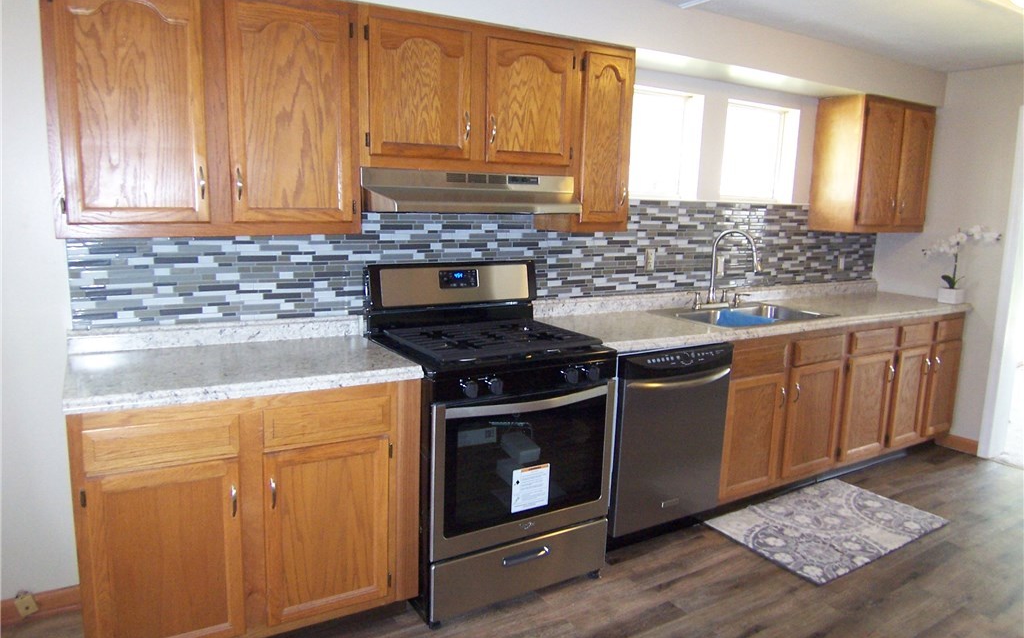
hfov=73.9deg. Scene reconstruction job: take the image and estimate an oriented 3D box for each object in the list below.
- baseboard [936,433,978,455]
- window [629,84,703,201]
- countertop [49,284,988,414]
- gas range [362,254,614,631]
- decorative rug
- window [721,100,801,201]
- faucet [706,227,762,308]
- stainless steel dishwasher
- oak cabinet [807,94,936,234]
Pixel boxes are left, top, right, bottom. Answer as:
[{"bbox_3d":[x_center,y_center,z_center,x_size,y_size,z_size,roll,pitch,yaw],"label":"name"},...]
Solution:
[{"bbox_3d":[2.741,0.771,4.191,0.015,0.096,0.250,-4,11,-30],"label":"baseboard"},{"bbox_3d":[0.713,-0.893,3.525,0.615,0.550,0.120,-4,11,-30],"label":"window"},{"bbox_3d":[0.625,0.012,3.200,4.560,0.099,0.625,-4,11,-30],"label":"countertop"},{"bbox_3d":[-0.111,0.396,2.745,0.763,1.195,0.715,-4,11,-30],"label":"gas range"},{"bbox_3d":[1.488,0.955,3.199,1.025,0.010,0.590,-4,11,-30],"label":"decorative rug"},{"bbox_3d":[1.392,-0.944,3.918,0.608,0.548,0.120,-4,11,-30],"label":"window"},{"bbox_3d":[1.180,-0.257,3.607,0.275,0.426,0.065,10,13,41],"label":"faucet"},{"bbox_3d":[0.561,0.489,3.249,0.635,0.852,0.625,-4,11,-30],"label":"stainless steel dishwasher"},{"bbox_3d":[2.213,-0.918,4.151,0.725,0.765,0.320,-4,11,-30],"label":"oak cabinet"}]

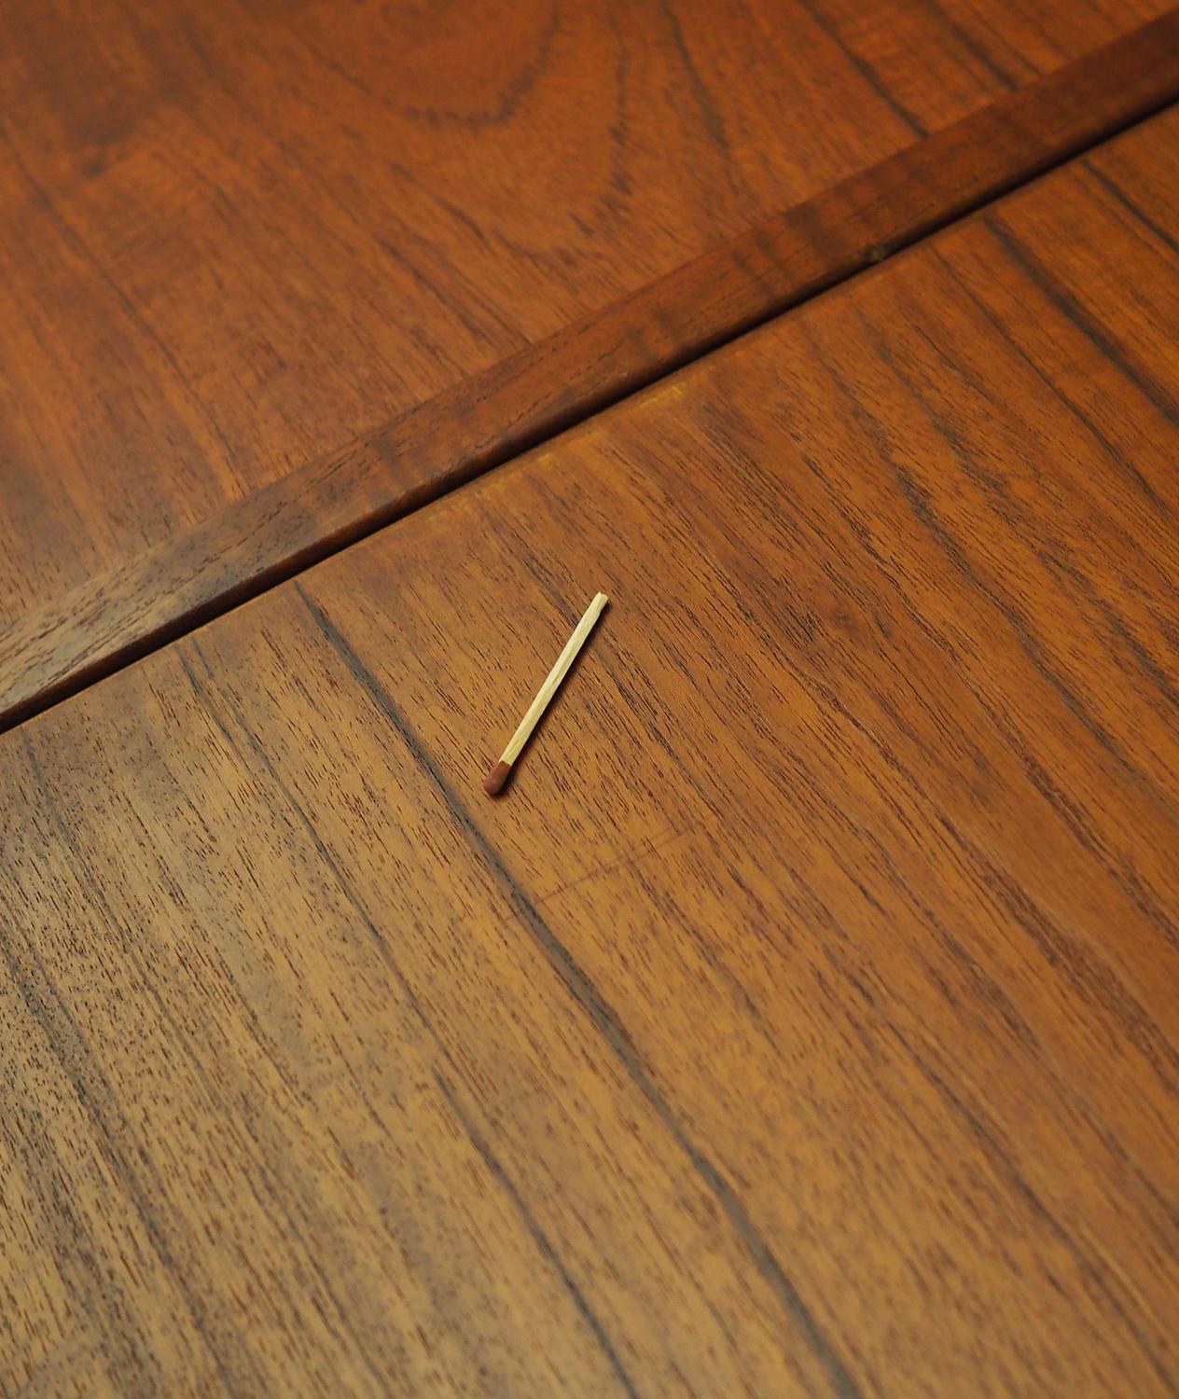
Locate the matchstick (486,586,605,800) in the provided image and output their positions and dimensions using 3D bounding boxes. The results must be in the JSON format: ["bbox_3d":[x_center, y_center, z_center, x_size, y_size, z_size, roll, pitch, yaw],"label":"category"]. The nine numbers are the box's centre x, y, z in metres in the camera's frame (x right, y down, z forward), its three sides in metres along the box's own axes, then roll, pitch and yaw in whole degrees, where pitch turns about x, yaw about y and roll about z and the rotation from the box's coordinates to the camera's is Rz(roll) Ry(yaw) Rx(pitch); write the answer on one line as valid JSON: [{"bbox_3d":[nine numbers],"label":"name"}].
[{"bbox_3d":[-0.008,-0.002,0.333,0.003,0.003,0.046,18,62,22],"label":"matchstick"}]

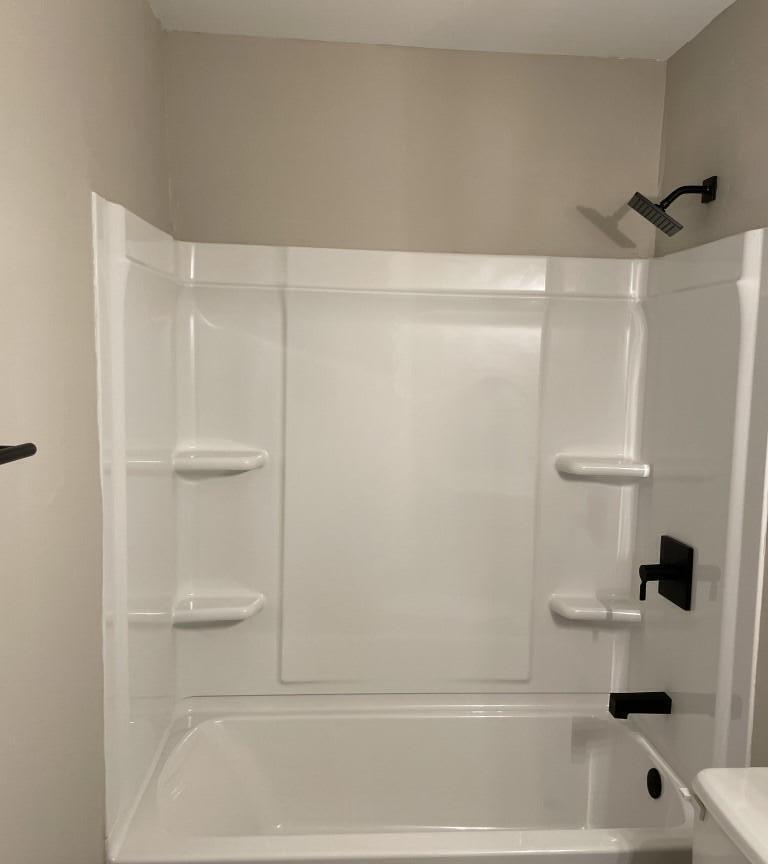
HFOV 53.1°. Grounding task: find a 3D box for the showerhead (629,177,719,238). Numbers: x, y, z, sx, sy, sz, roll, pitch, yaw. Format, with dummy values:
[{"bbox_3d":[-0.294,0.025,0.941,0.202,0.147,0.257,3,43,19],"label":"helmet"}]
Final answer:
[{"bbox_3d":[0.767,-0.606,2.068,0.225,0.147,0.145,1,6,-4],"label":"showerhead"}]

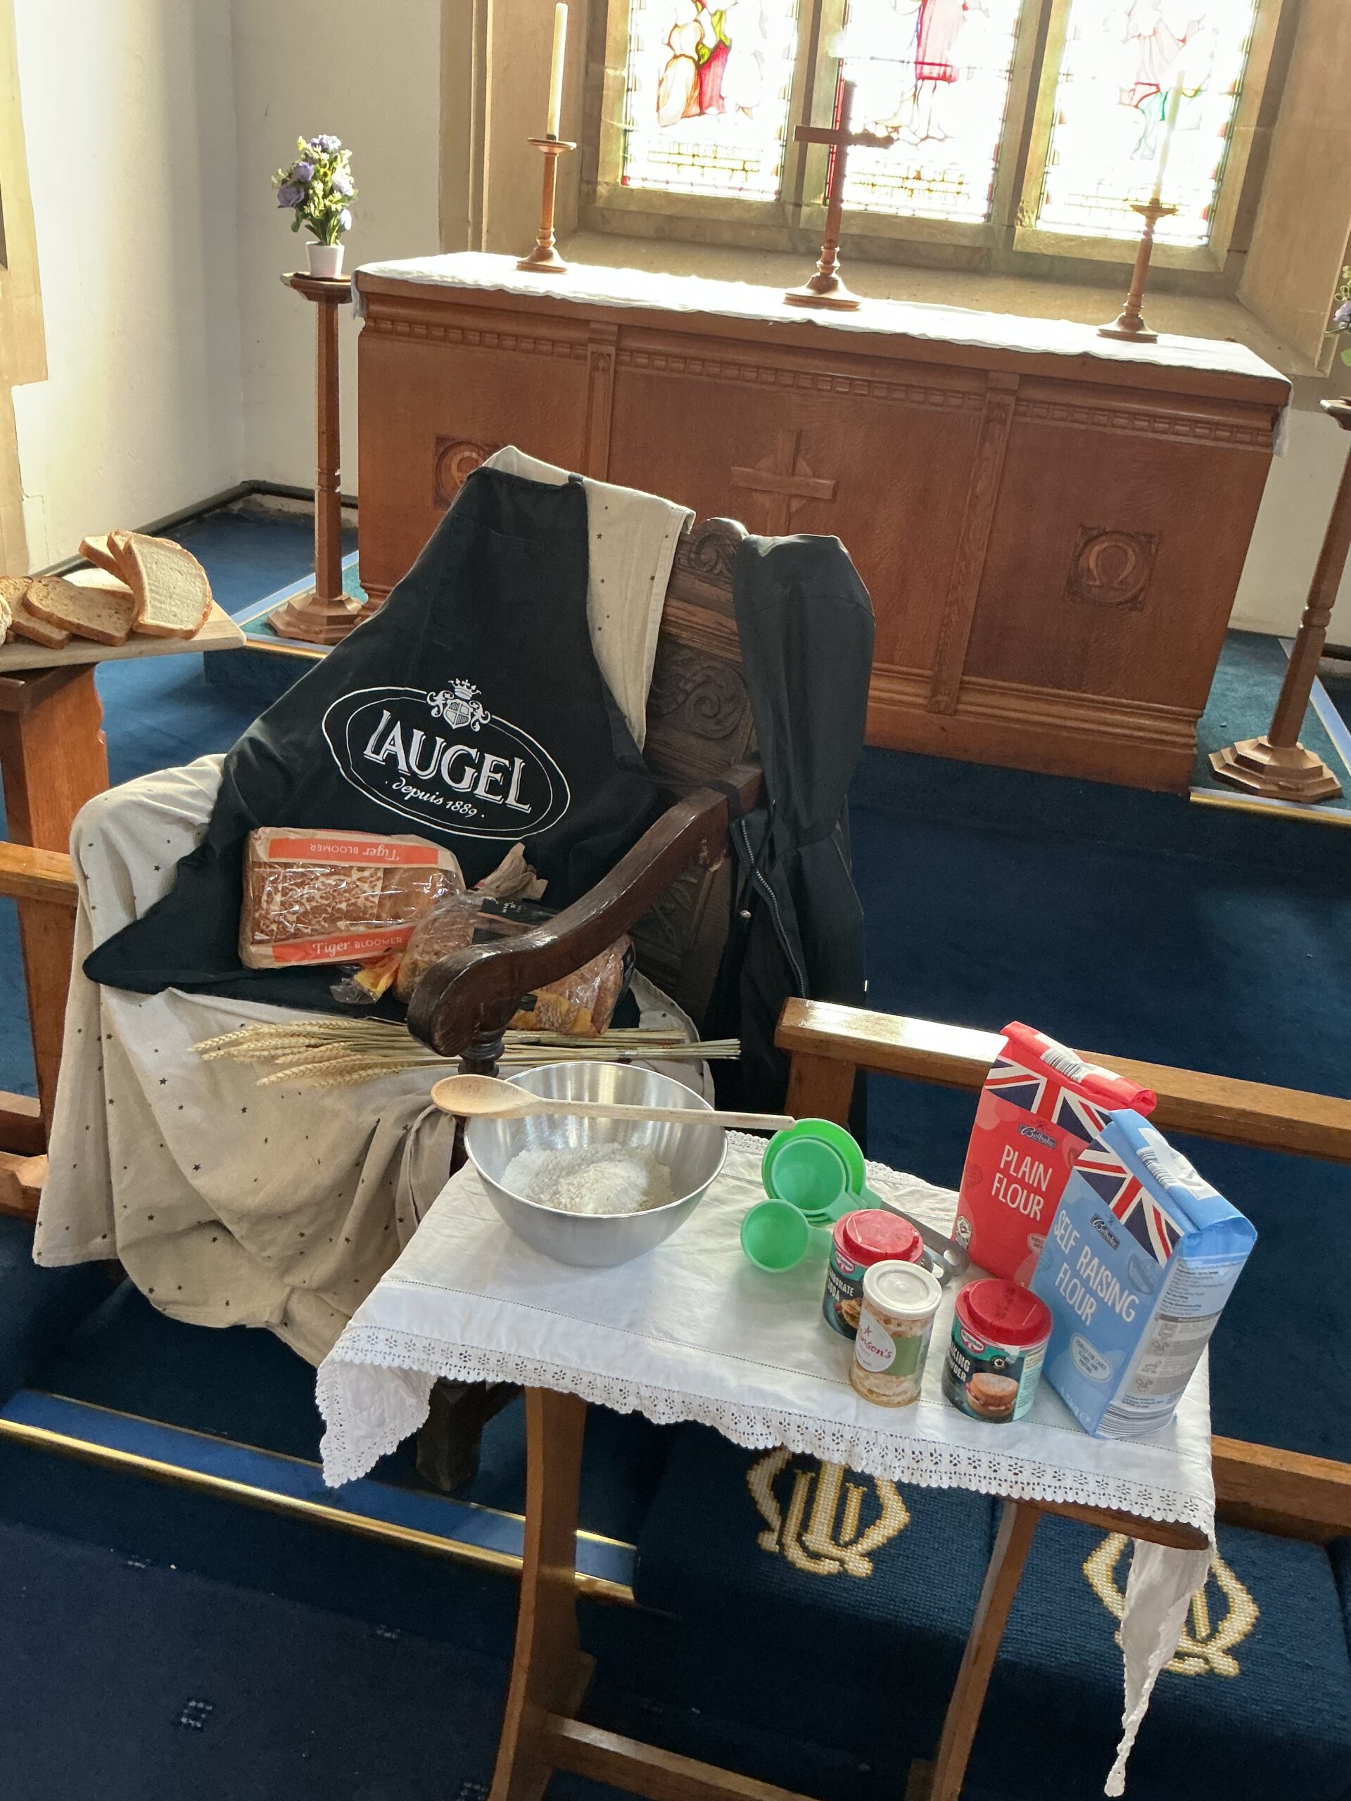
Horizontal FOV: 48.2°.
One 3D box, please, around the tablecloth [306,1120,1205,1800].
[{"bbox_3d":[0.086,0.469,1.361,0.679,0.354,0.361,11,28,10],"label":"tablecloth"}]

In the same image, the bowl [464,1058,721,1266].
[{"bbox_3d":[-0.070,0.239,1.300,0.222,0.096,0.222,5,27,-2],"label":"bowl"}]

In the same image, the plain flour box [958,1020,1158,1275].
[{"bbox_3d":[0.321,0.226,1.276,0.119,0.213,0.076,27,34,35],"label":"plain flour box"}]

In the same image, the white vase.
[{"bbox_3d":[-0.896,-1.637,3.864,0.100,0.084,0.100,10,27,9],"label":"white vase"}]

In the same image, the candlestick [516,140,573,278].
[{"bbox_3d":[-0.336,-1.821,3.956,0.133,0.311,0.133,5,27,-2],"label":"candlestick"}]

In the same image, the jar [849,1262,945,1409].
[{"bbox_3d":[0.168,0.334,1.163,0.059,0.096,0.059,5,27,-2],"label":"jar"}]

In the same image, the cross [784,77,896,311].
[{"bbox_3d":[0.398,-1.733,3.720,0.240,0.505,0.170,10,27,9],"label":"cross"}]

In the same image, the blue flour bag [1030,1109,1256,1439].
[{"bbox_3d":[0.344,0.287,1.153,0.075,0.205,0.113,-6,32,-24],"label":"blue flour bag"}]

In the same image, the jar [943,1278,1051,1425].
[{"bbox_3d":[0.247,0.347,1.161,0.069,0.081,0.069,5,27,-2],"label":"jar"}]

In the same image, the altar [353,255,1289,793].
[{"bbox_3d":[0.326,-1.031,3.950,2.144,0.961,0.770,10,27,8],"label":"altar"}]

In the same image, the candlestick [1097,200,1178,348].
[{"bbox_3d":[1.146,-1.544,3.701,0.147,0.317,0.147,10,27,9],"label":"candlestick"}]

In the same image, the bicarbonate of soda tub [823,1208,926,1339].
[{"bbox_3d":[0.161,0.305,1.228,0.069,0.080,0.069,5,27,-2],"label":"bicarbonate of soda tub"}]

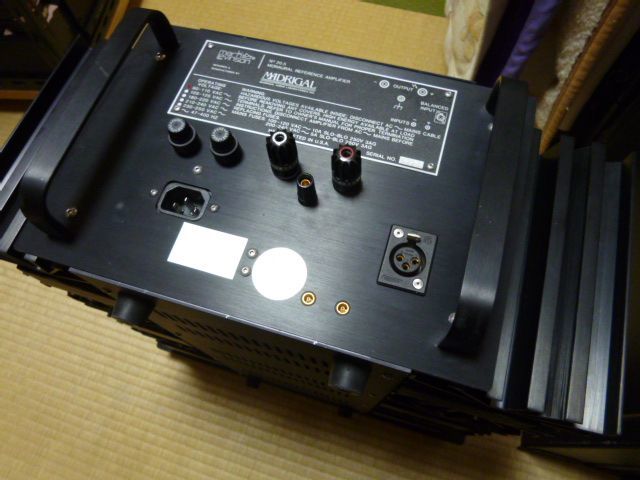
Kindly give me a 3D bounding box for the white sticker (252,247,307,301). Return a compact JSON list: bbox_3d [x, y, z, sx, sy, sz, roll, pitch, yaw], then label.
[{"bbox_3d":[-0.022,0.018,0.244,0.030,0.001,0.030,15,68,9],"label":"white sticker"}]

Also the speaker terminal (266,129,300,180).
[{"bbox_3d":[-0.021,-0.049,0.257,0.016,0.032,0.016,-1,67,2],"label":"speaker terminal"}]

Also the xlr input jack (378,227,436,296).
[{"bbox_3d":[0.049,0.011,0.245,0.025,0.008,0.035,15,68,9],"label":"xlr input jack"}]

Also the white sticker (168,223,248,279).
[{"bbox_3d":[-0.064,0.006,0.252,0.040,0.001,0.025,14,68,9],"label":"white sticker"}]

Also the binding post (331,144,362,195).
[{"bbox_3d":[0.015,-0.039,0.251,0.016,0.032,0.016,-1,67,2],"label":"binding post"}]

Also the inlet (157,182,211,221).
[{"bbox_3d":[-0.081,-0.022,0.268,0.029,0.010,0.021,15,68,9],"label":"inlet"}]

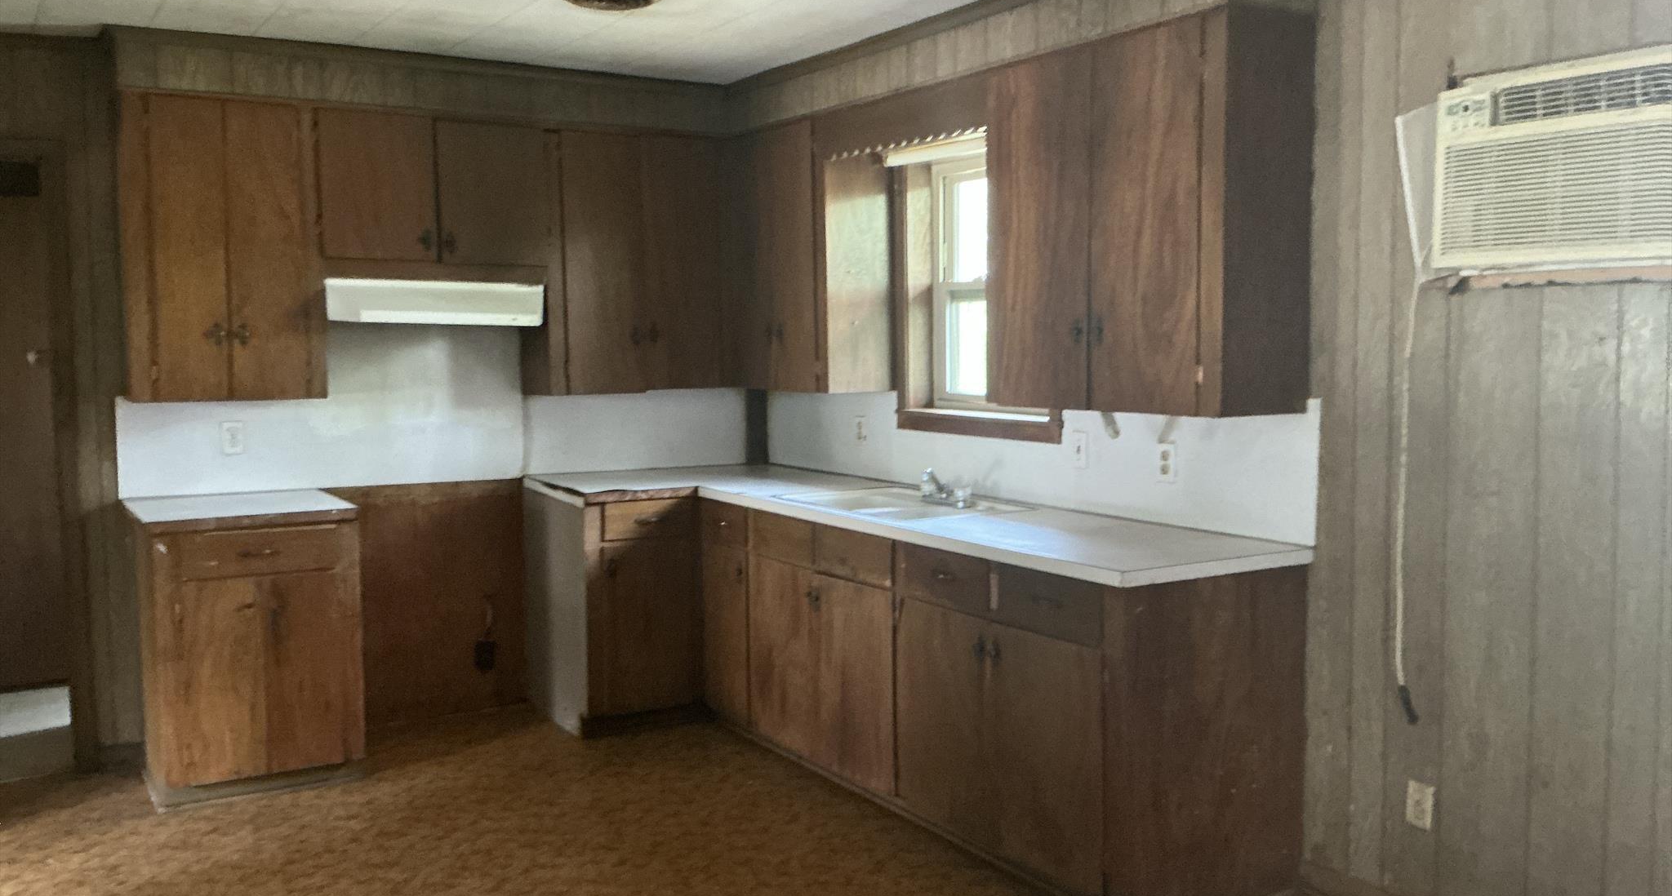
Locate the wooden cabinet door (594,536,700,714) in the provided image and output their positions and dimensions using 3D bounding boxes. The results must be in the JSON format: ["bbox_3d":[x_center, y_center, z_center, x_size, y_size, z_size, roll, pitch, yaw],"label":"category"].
[{"bbox_3d":[-0.689,0.654,4.987,0.413,0.617,0.025,-3,6,-32],"label":"wooden cabinet door"}]

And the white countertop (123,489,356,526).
[{"bbox_3d":[-1.997,0.211,4.526,0.630,0.040,0.610,-3,6,-32],"label":"white countertop"}]

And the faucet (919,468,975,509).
[{"bbox_3d":[0.345,0.123,4.433,0.129,0.117,0.199,-3,6,-32],"label":"faucet"}]

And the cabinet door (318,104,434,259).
[{"bbox_3d":[-1.591,-0.908,4.715,0.392,0.504,0.044,-3,5,-32],"label":"cabinet door"}]

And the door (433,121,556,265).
[{"bbox_3d":[-1.242,-0.924,4.932,0.409,0.500,0.044,-3,5,-32],"label":"door"}]

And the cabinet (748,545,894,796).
[{"bbox_3d":[0.198,0.681,4.528,0.619,0.647,0.910,-3,6,-32],"label":"cabinet"}]

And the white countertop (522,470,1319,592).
[{"bbox_3d":[-0.007,0.209,4.423,1.090,0.048,2.888,-3,6,-32],"label":"white countertop"}]

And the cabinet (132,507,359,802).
[{"bbox_3d":[-1.990,0.664,4.566,0.625,0.876,0.609,-3,6,-32],"label":"cabinet"}]

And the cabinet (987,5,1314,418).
[{"bbox_3d":[0.828,-0.605,3.727,0.324,0.990,0.913,-3,6,-32],"label":"cabinet"}]

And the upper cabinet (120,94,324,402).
[{"bbox_3d":[-2.082,-0.654,4.573,0.597,0.990,0.324,-3,6,-32],"label":"upper cabinet"}]

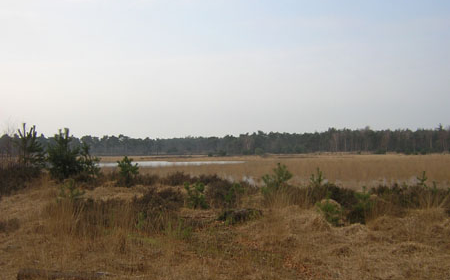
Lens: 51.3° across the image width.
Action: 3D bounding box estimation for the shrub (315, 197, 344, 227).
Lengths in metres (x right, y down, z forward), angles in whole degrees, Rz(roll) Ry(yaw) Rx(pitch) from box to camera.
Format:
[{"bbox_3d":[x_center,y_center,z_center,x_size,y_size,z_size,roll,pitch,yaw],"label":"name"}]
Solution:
[{"bbox_3d":[2.211,1.538,10.000,0.598,0.619,0.568,0,-1,0],"label":"shrub"}]

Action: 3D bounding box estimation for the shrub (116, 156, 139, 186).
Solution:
[{"bbox_3d":[-3.332,1.076,16.000,0.752,1.094,0.714,0,-1,0],"label":"shrub"}]

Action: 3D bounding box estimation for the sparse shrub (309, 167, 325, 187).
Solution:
[{"bbox_3d":[2.795,1.176,14.300,0.489,0.672,0.464,0,-1,0],"label":"sparse shrub"}]

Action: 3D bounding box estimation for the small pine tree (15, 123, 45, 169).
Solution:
[{"bbox_3d":[-7.516,0.269,18.000,1.153,1.807,1.096,0,-1,0],"label":"small pine tree"}]

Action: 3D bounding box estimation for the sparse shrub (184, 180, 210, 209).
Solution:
[{"bbox_3d":[-0.755,1.470,12.400,0.636,0.742,0.604,0,-1,0],"label":"sparse shrub"}]

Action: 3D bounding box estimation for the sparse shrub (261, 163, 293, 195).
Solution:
[{"bbox_3d":[1.496,1.162,13.600,0.930,0.959,0.883,0,-1,0],"label":"sparse shrub"}]

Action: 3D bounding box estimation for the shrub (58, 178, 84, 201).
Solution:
[{"bbox_3d":[-3.934,1.294,12.000,0.666,0.666,0.633,0,-1,0],"label":"shrub"}]

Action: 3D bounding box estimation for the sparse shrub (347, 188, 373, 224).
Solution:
[{"bbox_3d":[3.010,1.488,10.400,0.622,0.777,0.591,0,-1,0],"label":"sparse shrub"}]

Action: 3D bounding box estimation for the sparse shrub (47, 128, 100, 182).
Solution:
[{"bbox_3d":[-5.501,0.526,17.000,1.961,1.961,1.863,0,-1,0],"label":"sparse shrub"}]

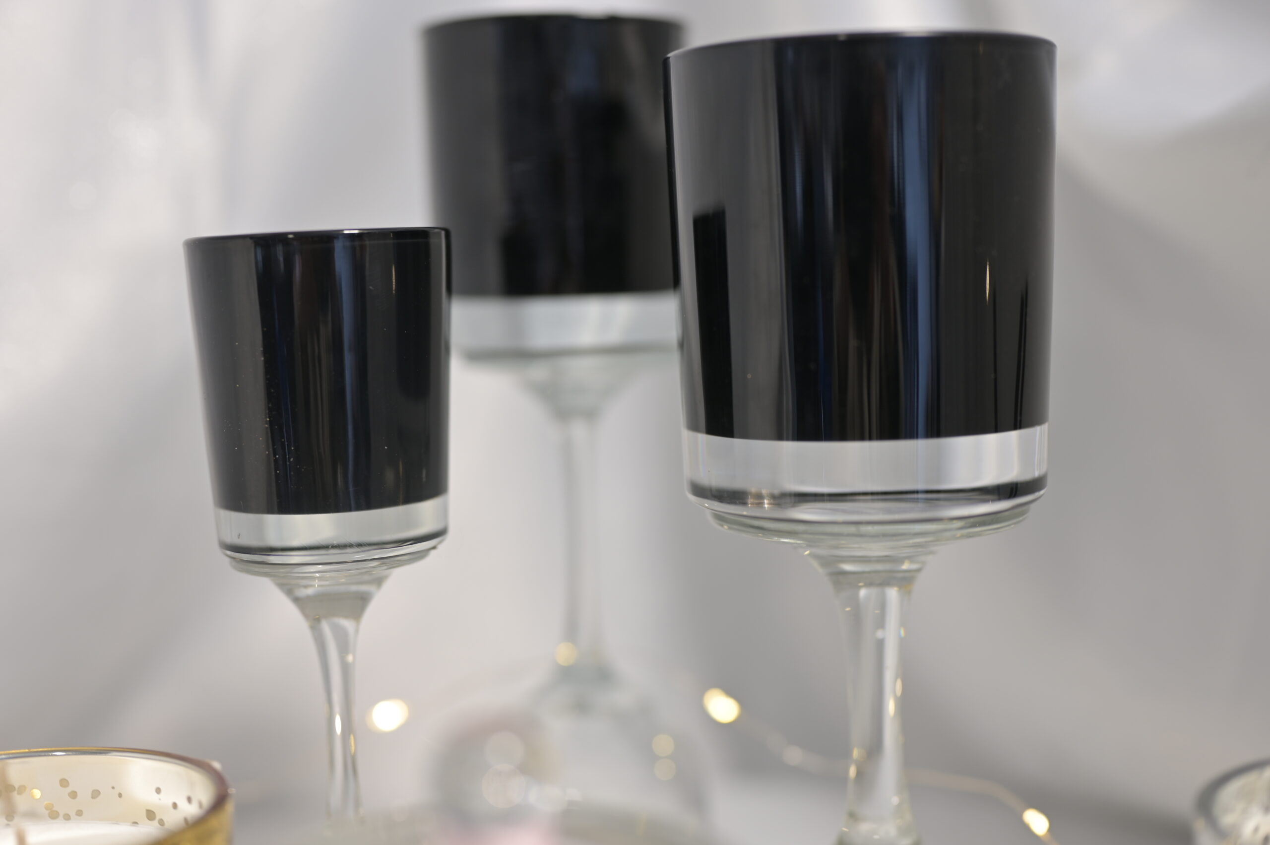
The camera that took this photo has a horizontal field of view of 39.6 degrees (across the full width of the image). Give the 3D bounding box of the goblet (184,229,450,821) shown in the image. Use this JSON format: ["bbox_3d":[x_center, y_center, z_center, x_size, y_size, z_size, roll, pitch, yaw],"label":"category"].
[{"bbox_3d":[-0.079,0.057,0.470,0.070,0.214,0.070,-2,6,0],"label":"goblet"}]

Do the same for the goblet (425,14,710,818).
[{"bbox_3d":[-0.025,-0.001,0.658,0.099,0.288,0.099,-2,6,0],"label":"goblet"}]

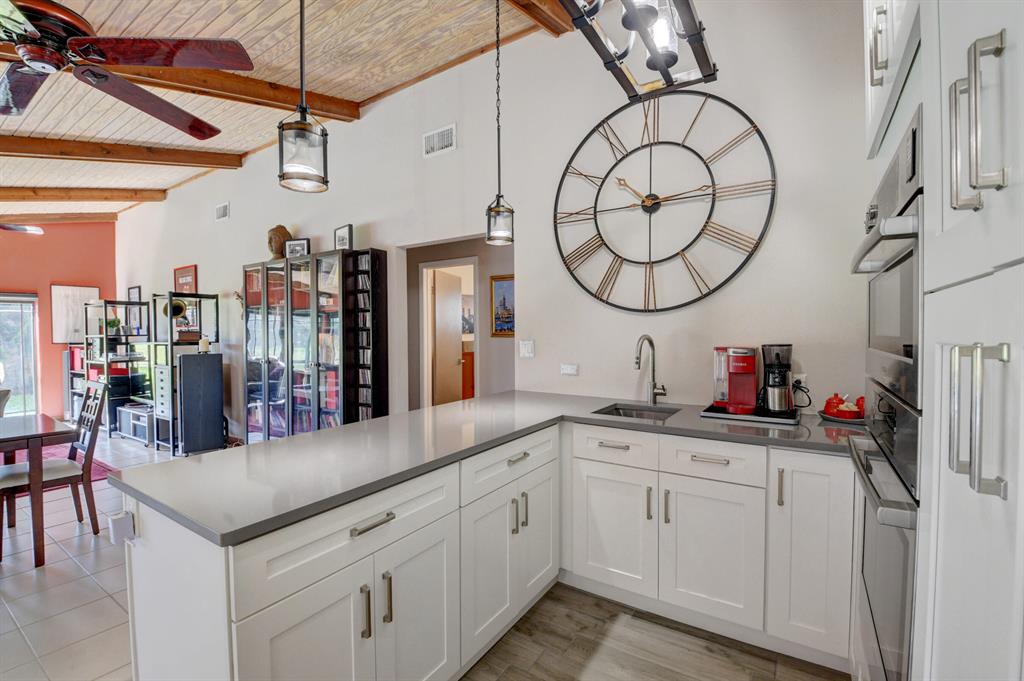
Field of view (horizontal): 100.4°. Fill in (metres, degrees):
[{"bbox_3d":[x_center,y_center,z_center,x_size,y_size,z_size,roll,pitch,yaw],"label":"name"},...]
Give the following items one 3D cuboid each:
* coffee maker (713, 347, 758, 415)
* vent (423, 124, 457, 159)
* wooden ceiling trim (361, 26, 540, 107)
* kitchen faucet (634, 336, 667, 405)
[{"bbox_3d":[1.125,0.191,2.149,0.198,0.315,0.300,1,1,33],"label":"coffee maker"},{"bbox_3d":[-0.592,-1.606,3.449,0.355,0.207,0.020,1,1,33],"label":"vent"},{"bbox_3d":[-0.615,-2.174,3.448,1.940,0.039,0.027,1,1,33],"label":"wooden ceiling trim"},{"bbox_3d":[0.760,0.172,2.323,0.118,0.398,0.256,1,1,38],"label":"kitchen faucet"}]

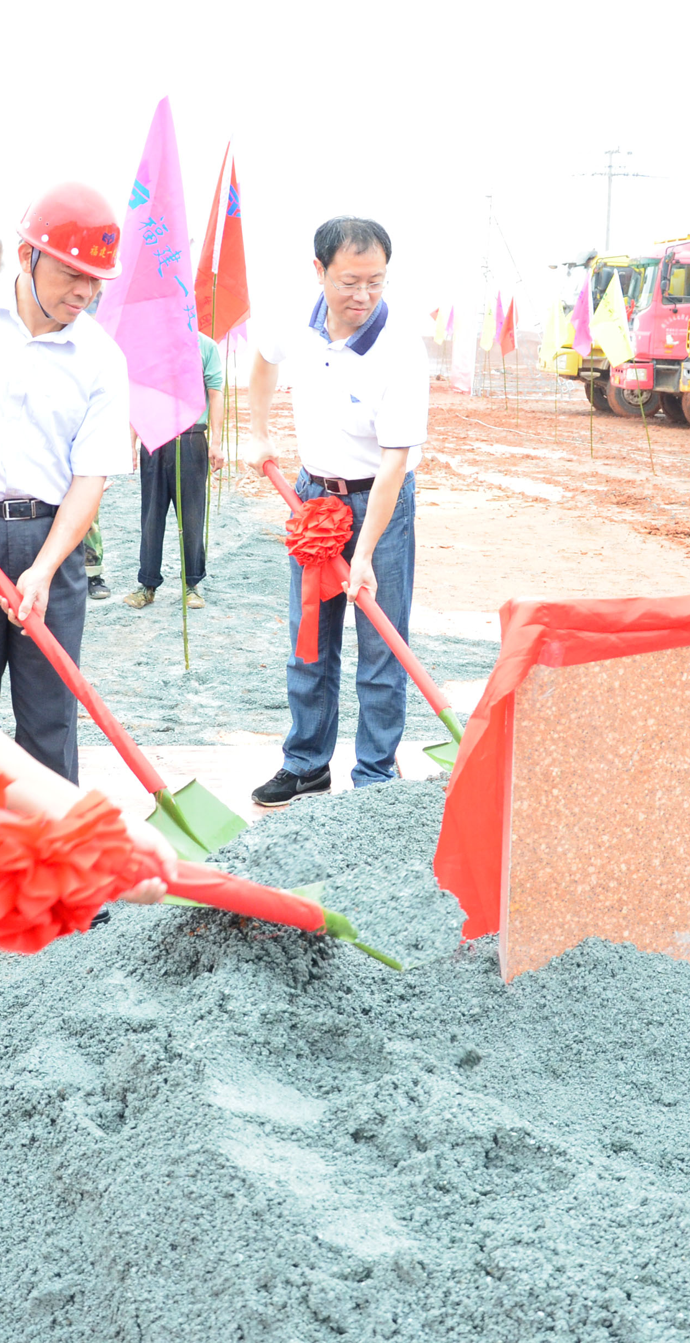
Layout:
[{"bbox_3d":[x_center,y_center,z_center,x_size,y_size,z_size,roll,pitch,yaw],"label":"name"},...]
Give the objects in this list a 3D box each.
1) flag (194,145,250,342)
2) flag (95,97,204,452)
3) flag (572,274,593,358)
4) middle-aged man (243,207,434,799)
[{"bbox_3d":[-0.688,-2.399,8.500,0.360,1.080,0.220,0,13,-3],"label":"flag"},{"bbox_3d":[-0.754,-1.529,5.850,0.420,1.320,0.220,0,12,-3],"label":"flag"},{"bbox_3d":[2.740,-4.108,17.500,0.270,0.980,0.200,2,13,6],"label":"flag"},{"bbox_3d":[-0.015,-0.395,4.240,0.550,1.660,0.520,4,13,14],"label":"middle-aged man"}]

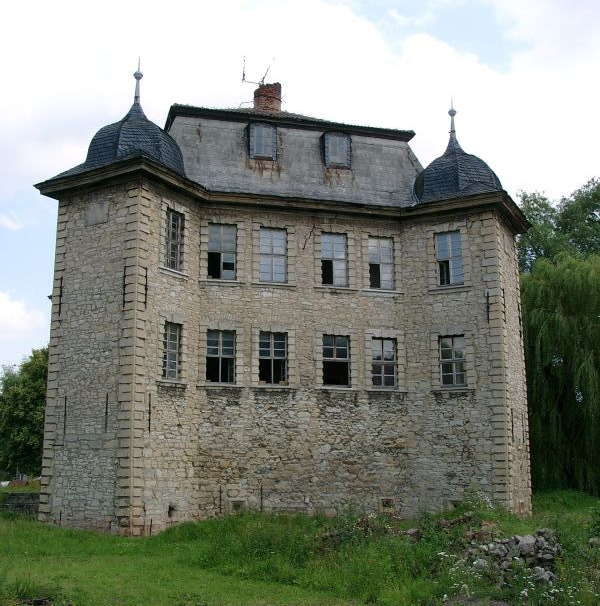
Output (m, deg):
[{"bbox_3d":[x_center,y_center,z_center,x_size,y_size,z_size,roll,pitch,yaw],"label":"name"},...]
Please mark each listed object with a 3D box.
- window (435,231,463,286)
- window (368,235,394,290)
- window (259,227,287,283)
[{"bbox_3d":[5.430,-1.584,28.277,0.961,1.979,0.184,-6,-13,27],"label":"window"},{"bbox_3d":[3.032,-1.471,29.239,1.020,2.010,0.200,3,-13,-15],"label":"window"},{"bbox_3d":[-0.951,-1.691,28.190,1.020,2.010,0.200,3,-13,-15],"label":"window"}]

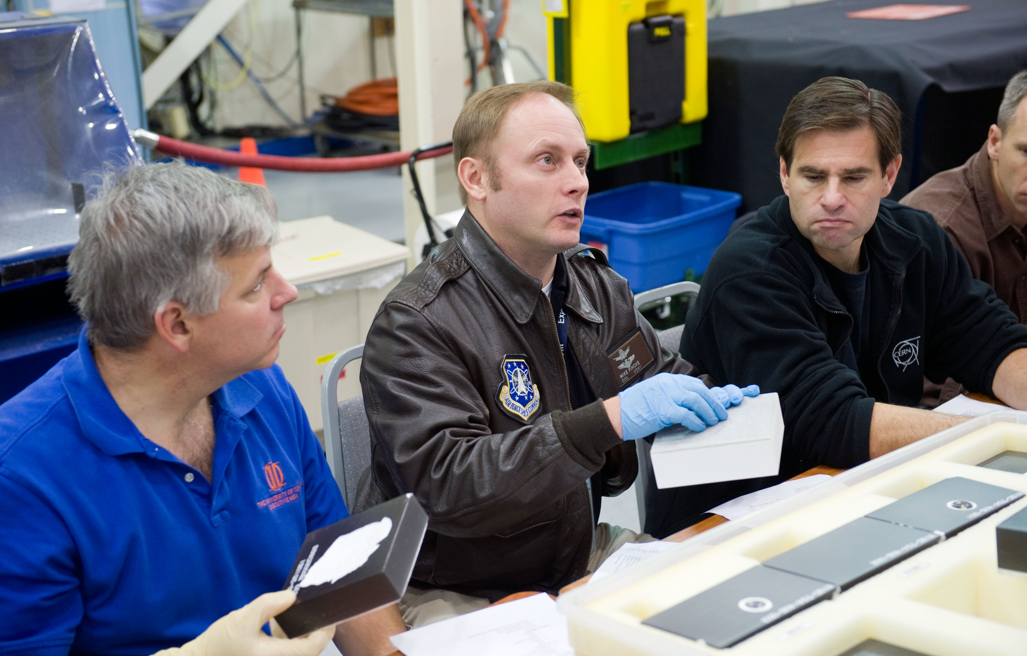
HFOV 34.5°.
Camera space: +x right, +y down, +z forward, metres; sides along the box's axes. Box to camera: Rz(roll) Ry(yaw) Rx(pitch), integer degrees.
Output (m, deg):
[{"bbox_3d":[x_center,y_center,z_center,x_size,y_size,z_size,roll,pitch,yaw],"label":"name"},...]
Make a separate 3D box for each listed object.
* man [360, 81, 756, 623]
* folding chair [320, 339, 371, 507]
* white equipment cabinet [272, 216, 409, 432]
[{"bbox_3d":[0.101,0.287,2.332,0.570,1.250,0.750,-16,21,-41],"label":"man"},{"bbox_3d":[0.066,0.440,2.495,0.460,0.870,0.520,-15,20,-38],"label":"folding chair"},{"bbox_3d":[-0.640,0.023,4.739,0.500,0.500,0.610,-13,19,-33],"label":"white equipment cabinet"}]

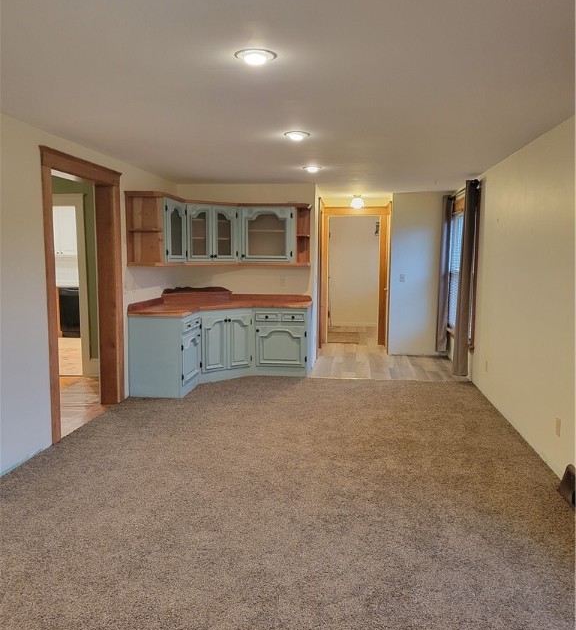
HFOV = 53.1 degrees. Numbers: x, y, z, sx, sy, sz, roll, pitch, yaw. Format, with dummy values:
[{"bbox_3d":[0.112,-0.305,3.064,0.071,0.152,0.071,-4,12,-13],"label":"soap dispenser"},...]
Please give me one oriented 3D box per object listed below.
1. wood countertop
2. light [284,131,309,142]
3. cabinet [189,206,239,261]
[{"bbox_3d":[-0.675,-0.131,6.715,1.780,0.150,1.800,1,6,7],"label":"wood countertop"},{"bbox_3d":[0.068,-1.352,4.387,0.200,0.045,0.200,1,6,7],"label":"light"},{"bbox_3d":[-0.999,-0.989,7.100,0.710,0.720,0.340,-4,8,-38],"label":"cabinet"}]

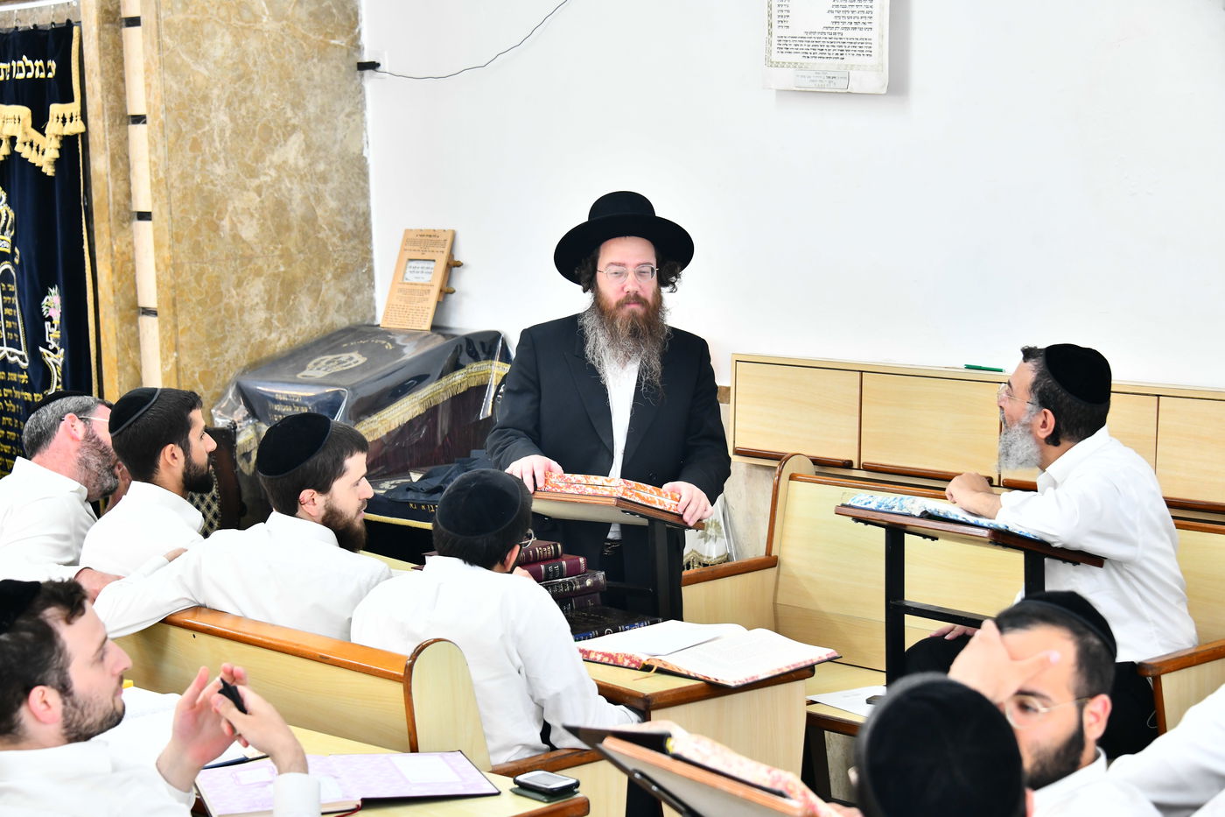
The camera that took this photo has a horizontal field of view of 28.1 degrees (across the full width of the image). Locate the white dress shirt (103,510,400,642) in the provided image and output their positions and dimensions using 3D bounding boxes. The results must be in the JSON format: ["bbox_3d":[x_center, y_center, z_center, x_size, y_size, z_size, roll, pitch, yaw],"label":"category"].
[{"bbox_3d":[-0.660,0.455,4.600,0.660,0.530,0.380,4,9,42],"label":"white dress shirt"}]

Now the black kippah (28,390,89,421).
[{"bbox_3d":[-1.188,-0.010,5.250,0.155,0.060,0.155,-17,-7,-6],"label":"black kippah"}]

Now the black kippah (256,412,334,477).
[{"bbox_3d":[-0.608,0.060,4.650,0.165,0.070,0.165,-36,24,-12],"label":"black kippah"}]

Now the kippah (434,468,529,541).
[{"bbox_3d":[-0.239,0.151,4.300,0.160,0.065,0.160,-7,44,7],"label":"kippah"}]

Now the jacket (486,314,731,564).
[{"bbox_3d":[-0.010,0.140,5.830,0.580,0.740,0.400,-1,7,7],"label":"jacket"}]

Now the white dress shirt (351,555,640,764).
[{"bbox_3d":[-0.215,0.478,4.420,0.480,0.540,0.380,5,8,38],"label":"white dress shirt"}]

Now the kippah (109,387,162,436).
[{"bbox_3d":[-0.990,0.000,5.050,0.150,0.062,0.150,-45,8,-6],"label":"kippah"}]

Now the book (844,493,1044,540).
[{"bbox_3d":[0.735,0.234,5.113,0.290,0.050,0.420,14,-4,-41],"label":"book"}]

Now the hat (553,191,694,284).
[{"bbox_3d":[0.028,-0.420,5.870,0.335,0.140,0.360,-3,-24,0],"label":"hat"}]

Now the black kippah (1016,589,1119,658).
[{"bbox_3d":[0.679,0.306,3.580,0.165,0.065,0.165,44,-20,-31],"label":"black kippah"}]

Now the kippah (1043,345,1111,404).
[{"bbox_3d":[0.945,-0.072,4.950,0.170,0.075,0.170,39,10,-5],"label":"kippah"}]

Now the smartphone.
[{"bbox_3d":[-0.104,0.589,3.835,0.066,0.014,0.100,-6,9,-43],"label":"smartphone"}]

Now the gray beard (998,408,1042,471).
[{"bbox_3d":[0.804,0.064,4.850,0.105,0.125,0.130,9,9,19],"label":"gray beard"}]

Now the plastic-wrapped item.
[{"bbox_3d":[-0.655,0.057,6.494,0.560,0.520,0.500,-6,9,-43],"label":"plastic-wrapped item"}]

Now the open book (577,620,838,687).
[{"bbox_3d":[0.188,0.480,5.010,0.470,0.050,0.370,5,8,38],"label":"open book"}]

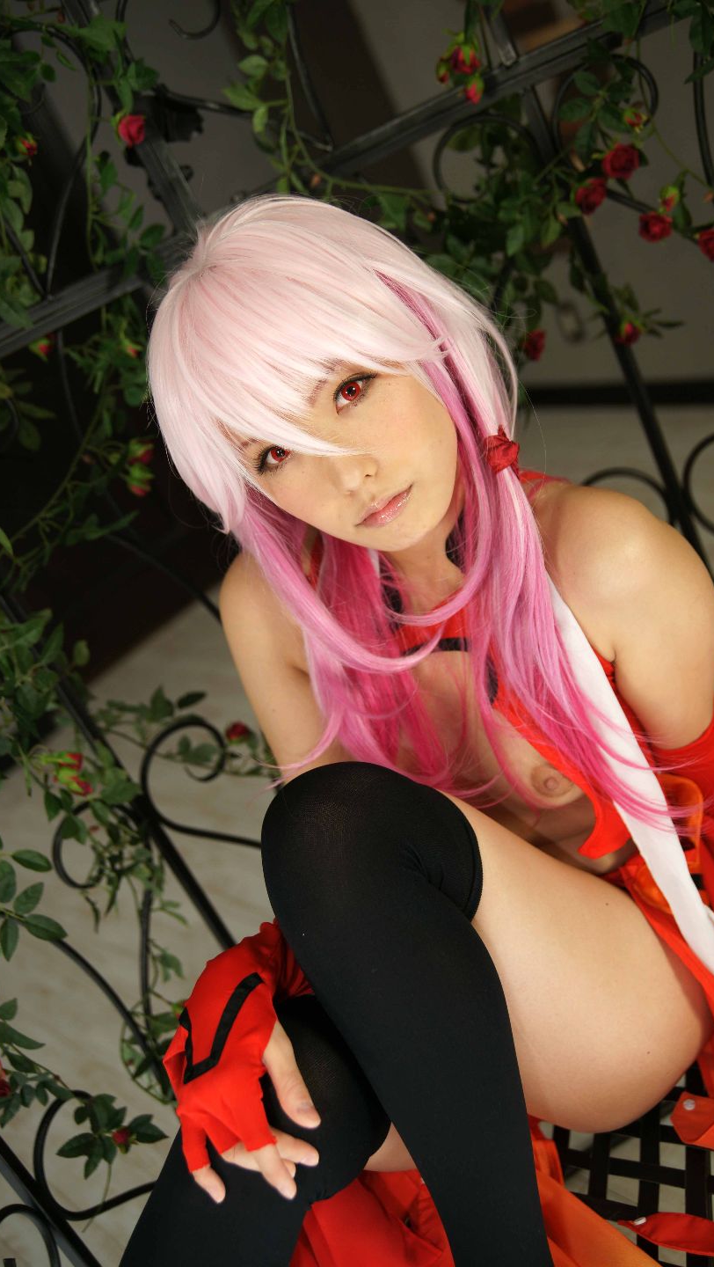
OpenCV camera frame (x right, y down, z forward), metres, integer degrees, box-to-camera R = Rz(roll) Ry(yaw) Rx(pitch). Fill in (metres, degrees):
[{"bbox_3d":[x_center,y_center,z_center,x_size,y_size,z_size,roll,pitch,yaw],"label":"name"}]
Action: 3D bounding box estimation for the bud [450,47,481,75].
[{"bbox_3d":[0.092,-0.488,1.050,0.025,0.025,0.025,-21,24,14],"label":"bud"}]

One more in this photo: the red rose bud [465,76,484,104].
[{"bbox_3d":[0.115,-0.534,1.210,0.019,0.027,0.019,-2,-12,0],"label":"red rose bud"}]

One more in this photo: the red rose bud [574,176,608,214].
[{"bbox_3d":[0.205,-0.384,1.080,0.031,0.031,0.029,-2,28,-39],"label":"red rose bud"}]

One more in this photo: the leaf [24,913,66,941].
[{"bbox_3d":[-0.226,0.212,0.890,0.008,0.034,0.017,113,180,-65],"label":"leaf"}]

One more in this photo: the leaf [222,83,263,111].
[{"bbox_3d":[-0.100,-0.466,1.070,0.017,0.041,0.009,-63,15,19],"label":"leaf"}]

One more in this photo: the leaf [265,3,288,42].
[{"bbox_3d":[-0.079,-0.606,1.220,0.022,0.041,0.009,0,0,-11],"label":"leaf"}]

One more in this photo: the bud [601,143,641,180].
[{"bbox_3d":[0.261,-0.467,1.220,0.038,0.038,0.032,0,12,6],"label":"bud"}]

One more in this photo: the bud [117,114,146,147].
[{"bbox_3d":[-0.222,-0.494,1.210,0.031,0.031,0.029,0,15,-39],"label":"bud"}]

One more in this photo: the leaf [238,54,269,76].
[{"bbox_3d":[-0.088,-0.485,1.050,0.027,0.018,0.008,-4,7,0],"label":"leaf"}]

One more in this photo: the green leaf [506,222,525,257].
[{"bbox_3d":[0.143,-0.355,1.110,0.017,0.033,0.008,15,0,13],"label":"green leaf"}]

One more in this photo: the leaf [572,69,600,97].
[{"bbox_3d":[0.194,-0.465,1.040,0.018,0.030,0.009,-46,9,24],"label":"leaf"}]

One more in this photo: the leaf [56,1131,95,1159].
[{"bbox_3d":[-0.209,0.381,0.915,0.034,0.008,0.017,-27,62,0],"label":"leaf"}]

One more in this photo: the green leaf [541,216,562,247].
[{"bbox_3d":[0.178,-0.369,1.130,0.010,0.015,0.030,-62,-4,-81],"label":"green leaf"}]

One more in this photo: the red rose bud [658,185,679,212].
[{"bbox_3d":[0.287,-0.399,1.130,0.018,0.025,0.018,17,12,8],"label":"red rose bud"}]

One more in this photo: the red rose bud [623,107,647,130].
[{"bbox_3d":[0.232,-0.430,1.030,0.021,0.019,0.019,53,125,41],"label":"red rose bud"}]

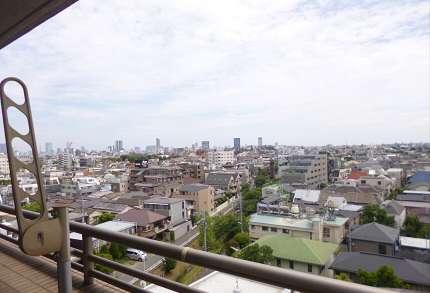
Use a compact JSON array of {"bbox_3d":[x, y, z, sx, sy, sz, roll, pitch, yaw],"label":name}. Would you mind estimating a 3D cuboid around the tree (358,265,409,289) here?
[{"bbox_3d":[21.315,18.784,37.396,6.000,6.700,5.300,-2,0,0],"label":"tree"}]

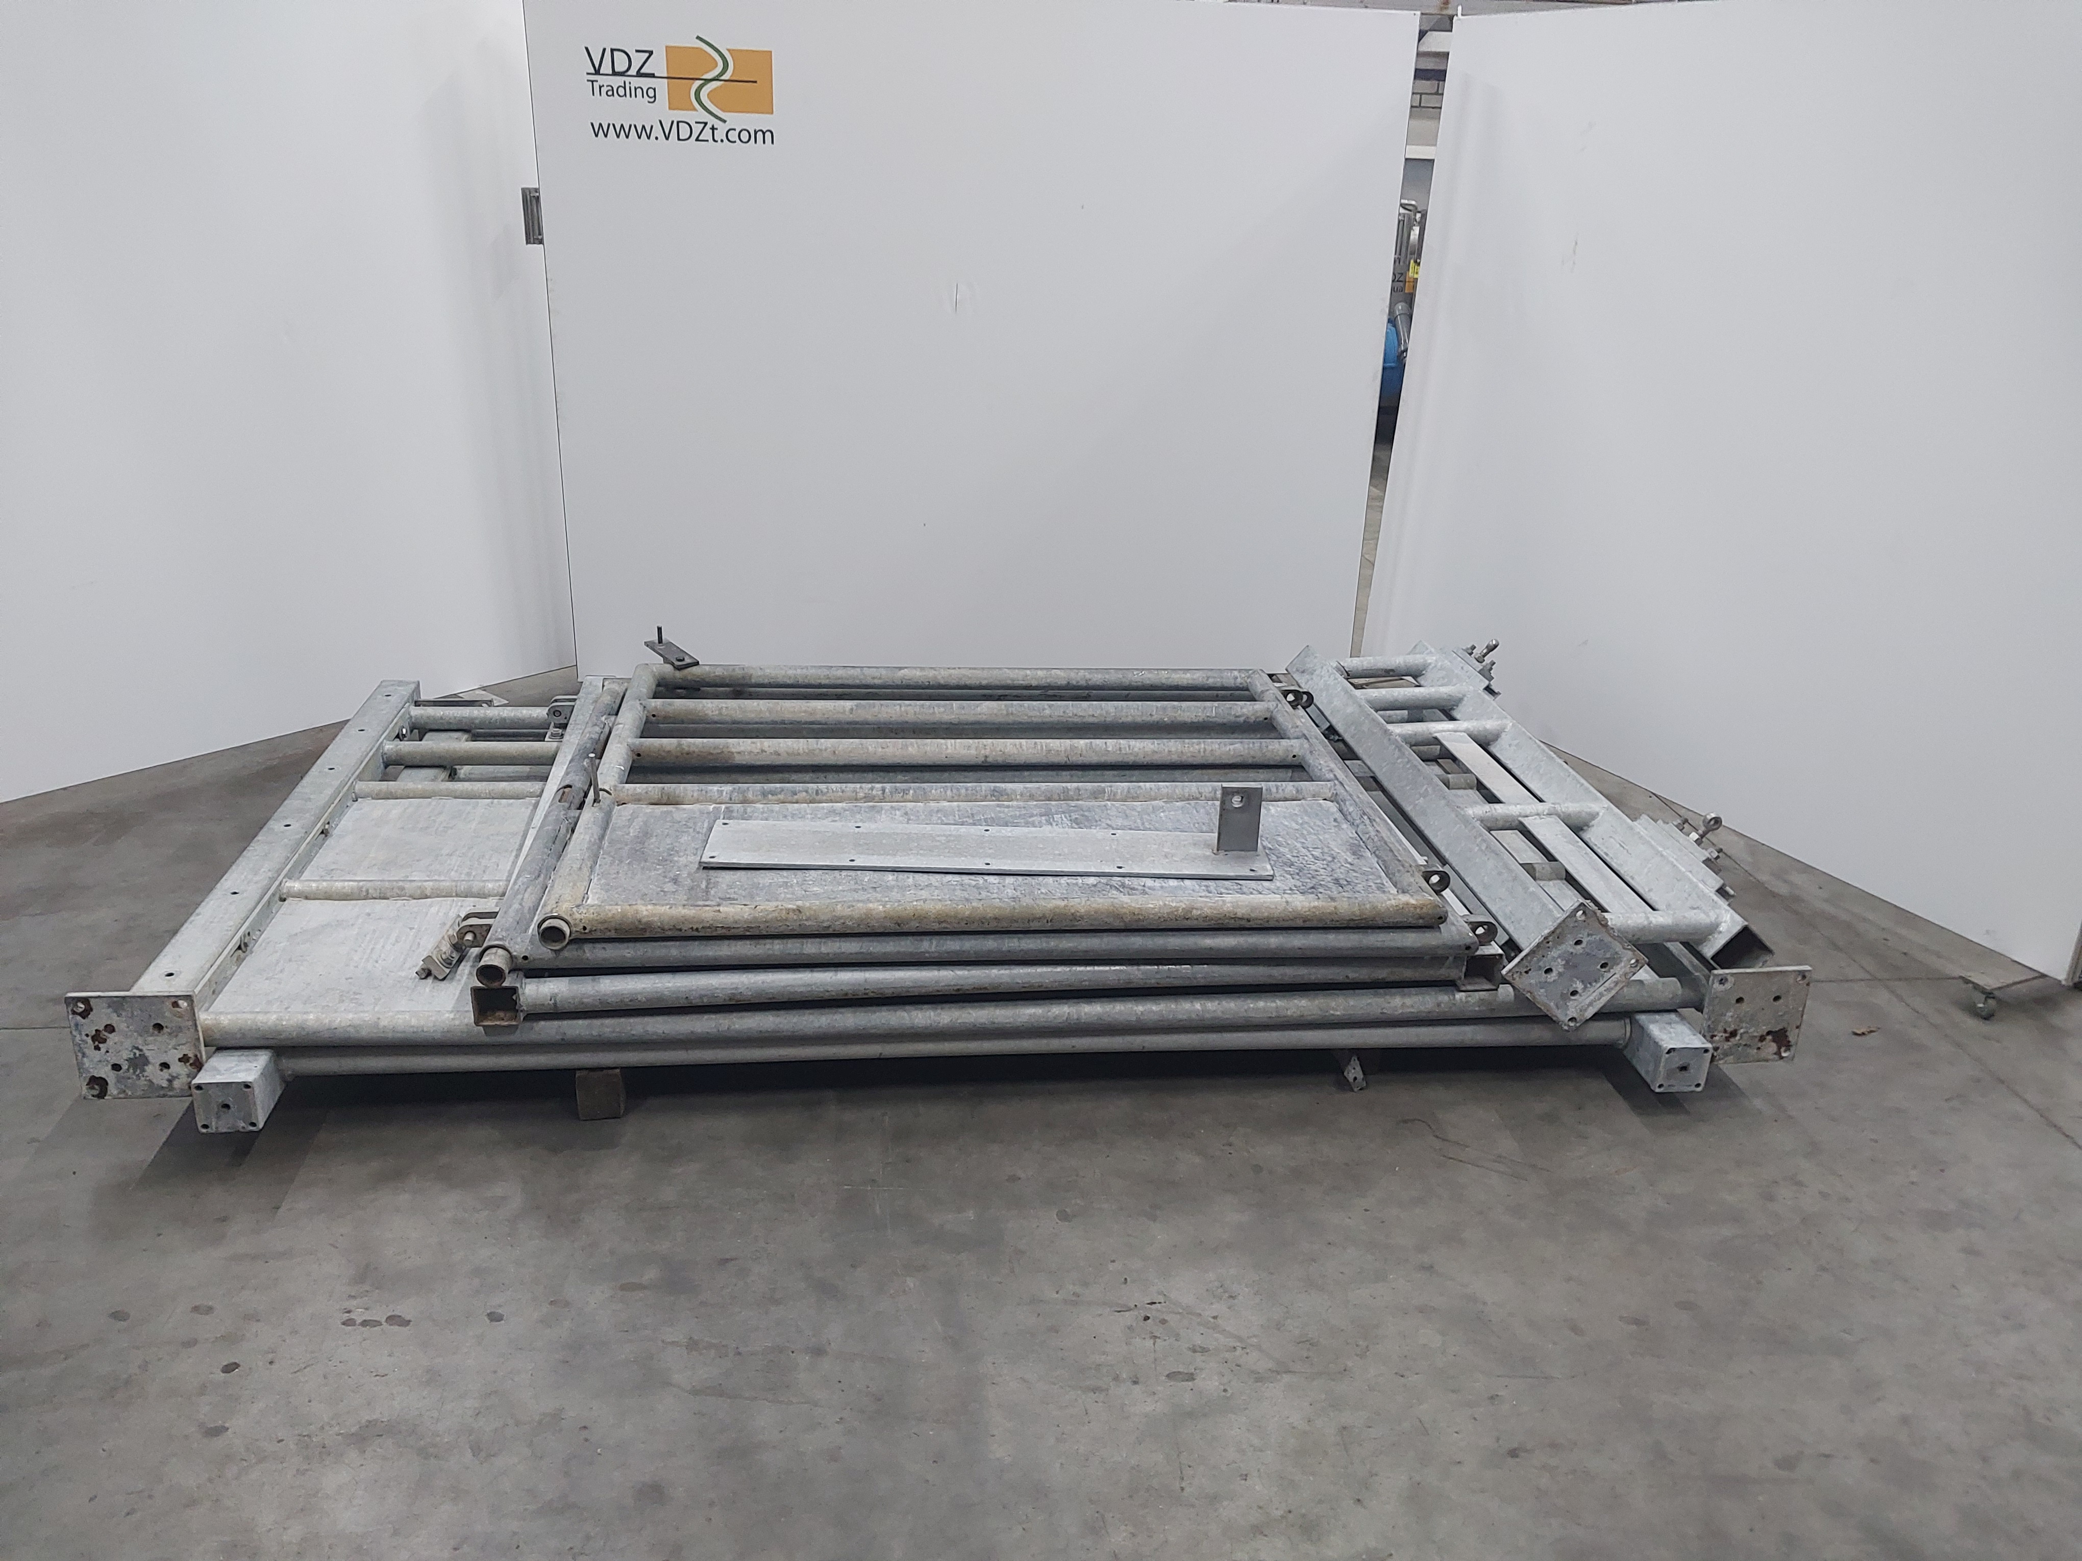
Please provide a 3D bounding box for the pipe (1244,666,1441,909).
[{"bbox_3d":[0.627,-0.017,3.541,0.058,0.058,1.320,0,22,-7],"label":"pipe"}]

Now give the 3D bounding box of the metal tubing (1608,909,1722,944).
[{"bbox_3d":[1.138,0.273,2.995,0.259,0.057,0.057,-1,22,-8],"label":"metal tubing"}]

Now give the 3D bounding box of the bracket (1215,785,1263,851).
[{"bbox_3d":[0.381,0.072,3.098,0.079,0.125,0.034,2,22,-1],"label":"bracket"}]

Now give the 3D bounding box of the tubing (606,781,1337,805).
[{"bbox_3d":[-0.123,0.027,3.415,1.544,0.042,0.042,0,22,-8],"label":"tubing"}]

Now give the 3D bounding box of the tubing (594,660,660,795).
[{"bbox_3d":[-0.911,-0.117,3.602,0.058,0.058,0.787,0,22,-7],"label":"tubing"}]

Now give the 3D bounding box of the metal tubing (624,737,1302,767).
[{"bbox_3d":[-0.141,-0.065,3.566,1.467,0.058,0.058,0,22,-7],"label":"metal tubing"}]

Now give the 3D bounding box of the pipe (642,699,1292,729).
[{"bbox_3d":[-0.177,-0.161,3.883,1.517,0.057,0.057,0,22,-8],"label":"pipe"}]

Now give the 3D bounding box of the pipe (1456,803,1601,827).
[{"bbox_3d":[1.099,0.080,3.625,0.321,0.056,0.056,0,22,-8],"label":"pipe"}]

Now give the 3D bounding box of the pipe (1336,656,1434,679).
[{"bbox_3d":[0.952,-0.310,4.440,0.265,0.055,0.055,-3,22,-8],"label":"pipe"}]

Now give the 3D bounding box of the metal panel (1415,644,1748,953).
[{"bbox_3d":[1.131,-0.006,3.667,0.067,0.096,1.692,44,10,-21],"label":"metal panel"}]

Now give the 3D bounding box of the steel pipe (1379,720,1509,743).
[{"bbox_3d":[1.027,-0.123,4.130,0.329,0.056,0.056,-1,22,-10],"label":"steel pipe"}]

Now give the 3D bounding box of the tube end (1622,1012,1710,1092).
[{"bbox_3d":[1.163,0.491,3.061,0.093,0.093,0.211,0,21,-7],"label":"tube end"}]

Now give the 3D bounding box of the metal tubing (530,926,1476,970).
[{"bbox_3d":[-0.042,0.294,2.844,1.675,0.058,0.058,0,22,-7],"label":"metal tubing"}]

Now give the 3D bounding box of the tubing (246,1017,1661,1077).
[{"bbox_3d":[-0.093,0.480,2.939,2.429,0.048,0.048,0,21,-7],"label":"tubing"}]

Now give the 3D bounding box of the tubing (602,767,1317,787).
[{"bbox_3d":[-0.174,-0.008,3.648,1.614,0.057,0.057,0,22,-8],"label":"tubing"}]

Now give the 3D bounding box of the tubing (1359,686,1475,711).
[{"bbox_3d":[0.973,-0.207,4.184,0.295,0.055,0.055,-3,22,-9],"label":"tubing"}]

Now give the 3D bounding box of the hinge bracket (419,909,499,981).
[{"bbox_3d":[-1.027,0.288,2.864,0.125,0.095,0.100,0,22,-7],"label":"hinge bracket"}]

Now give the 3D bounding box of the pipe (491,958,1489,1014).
[{"bbox_3d":[-0.051,0.358,2.909,1.704,0.058,0.058,-1,22,-8],"label":"pipe"}]

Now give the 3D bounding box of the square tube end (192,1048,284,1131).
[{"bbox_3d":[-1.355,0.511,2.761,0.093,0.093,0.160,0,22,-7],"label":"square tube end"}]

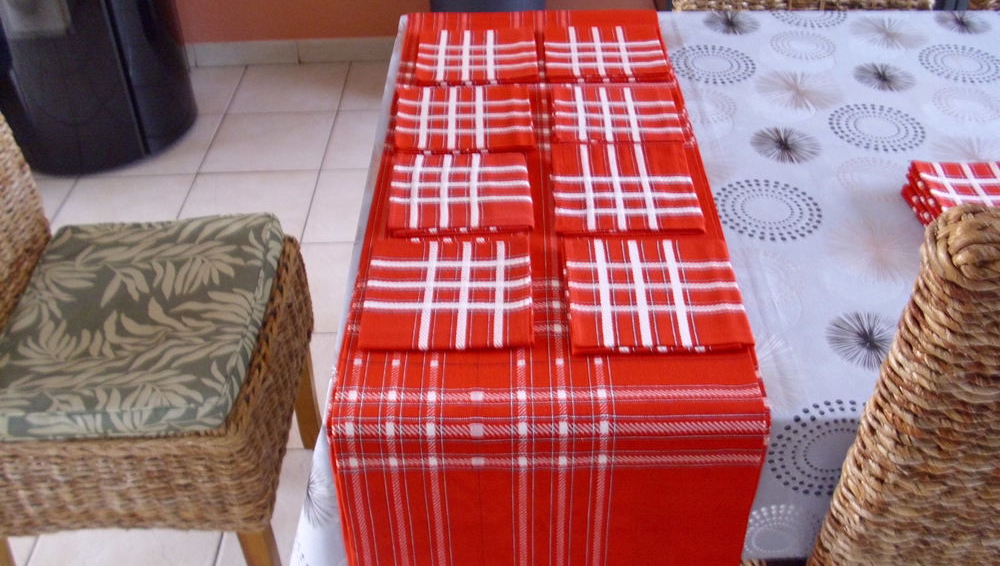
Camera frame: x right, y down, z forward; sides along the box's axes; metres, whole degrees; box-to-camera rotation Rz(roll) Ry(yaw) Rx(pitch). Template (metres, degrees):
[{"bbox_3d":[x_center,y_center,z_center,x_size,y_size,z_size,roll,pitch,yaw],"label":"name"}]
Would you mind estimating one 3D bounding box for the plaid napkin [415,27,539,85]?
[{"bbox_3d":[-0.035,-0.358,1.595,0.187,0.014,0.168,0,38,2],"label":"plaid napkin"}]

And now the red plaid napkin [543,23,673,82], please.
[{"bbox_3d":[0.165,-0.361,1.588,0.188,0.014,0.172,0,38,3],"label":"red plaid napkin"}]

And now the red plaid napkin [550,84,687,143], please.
[{"bbox_3d":[0.165,-0.235,1.429,0.173,0.014,0.157,0,38,3],"label":"red plaid napkin"}]

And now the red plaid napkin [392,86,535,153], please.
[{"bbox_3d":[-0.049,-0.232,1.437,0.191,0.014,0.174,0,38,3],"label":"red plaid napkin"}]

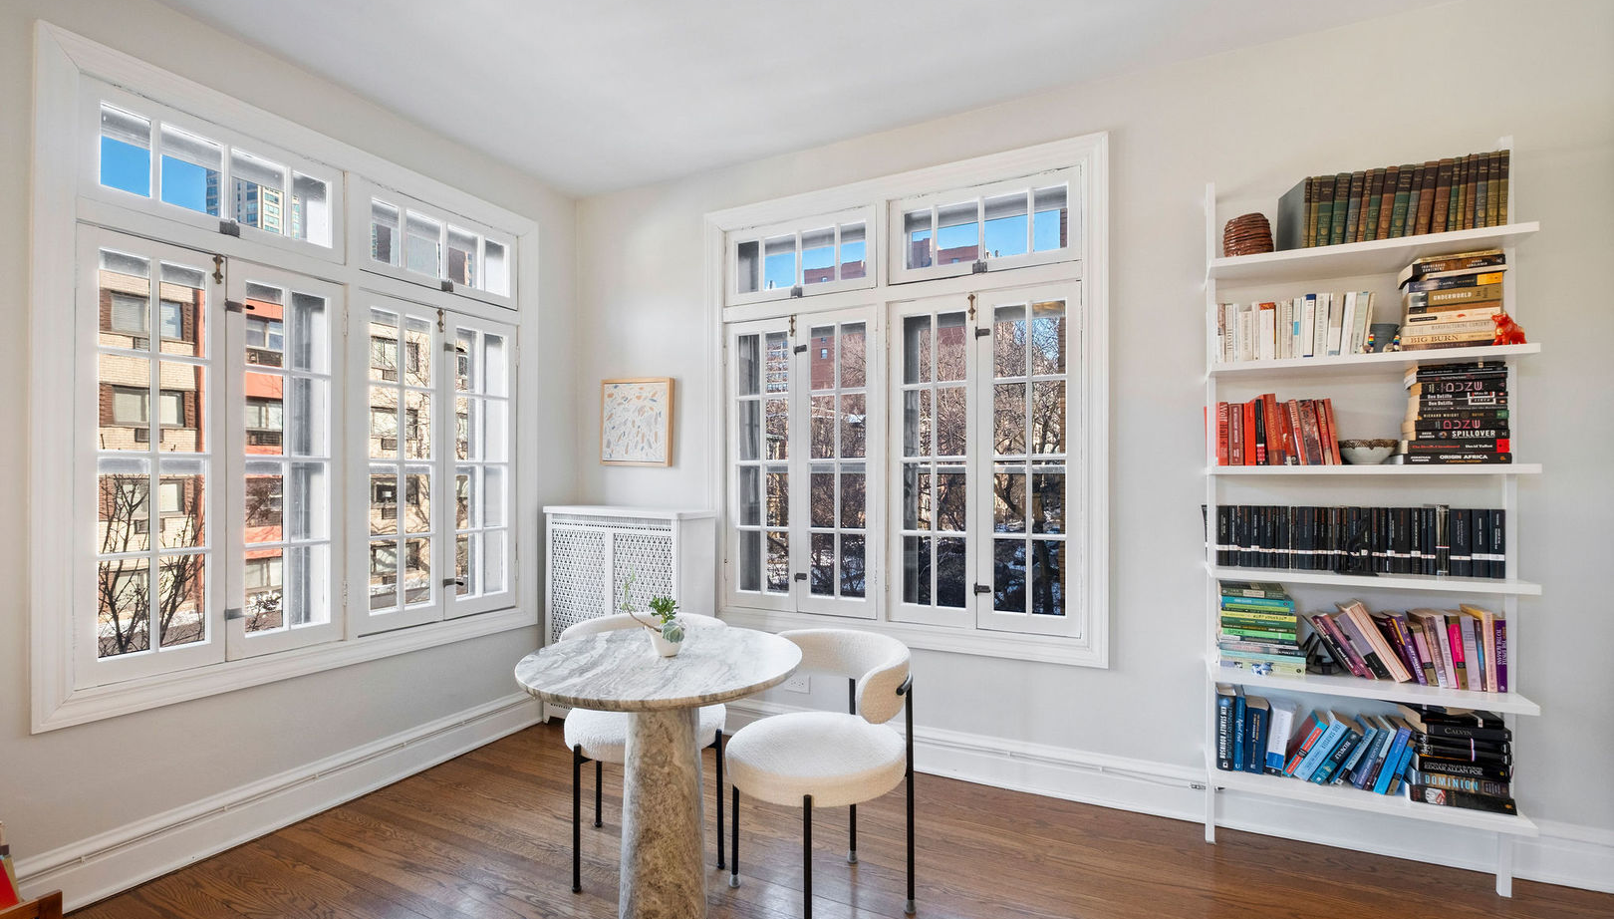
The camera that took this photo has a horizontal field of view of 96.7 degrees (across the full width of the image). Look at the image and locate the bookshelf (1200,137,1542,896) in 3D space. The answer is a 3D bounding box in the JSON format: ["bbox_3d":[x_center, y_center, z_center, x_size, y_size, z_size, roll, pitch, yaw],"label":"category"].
[{"bbox_3d":[1.743,0.176,2.315,0.810,2.310,0.405,-1,-1,26],"label":"bookshelf"}]

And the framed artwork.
[{"bbox_3d":[-0.907,-0.197,3.825,0.458,0.465,0.040,-1,-1,26],"label":"framed artwork"}]

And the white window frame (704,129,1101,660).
[{"bbox_3d":[0.354,-0.219,3.248,1.870,2.070,0.100,-1,-1,26],"label":"white window frame"}]

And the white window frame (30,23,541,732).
[{"bbox_3d":[-1.839,-0.217,2.909,0.100,2.070,1.860,-1,-1,26],"label":"white window frame"}]

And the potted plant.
[{"bbox_3d":[-0.456,0.457,2.109,0.185,0.235,0.140,0,-1,0],"label":"potted plant"}]

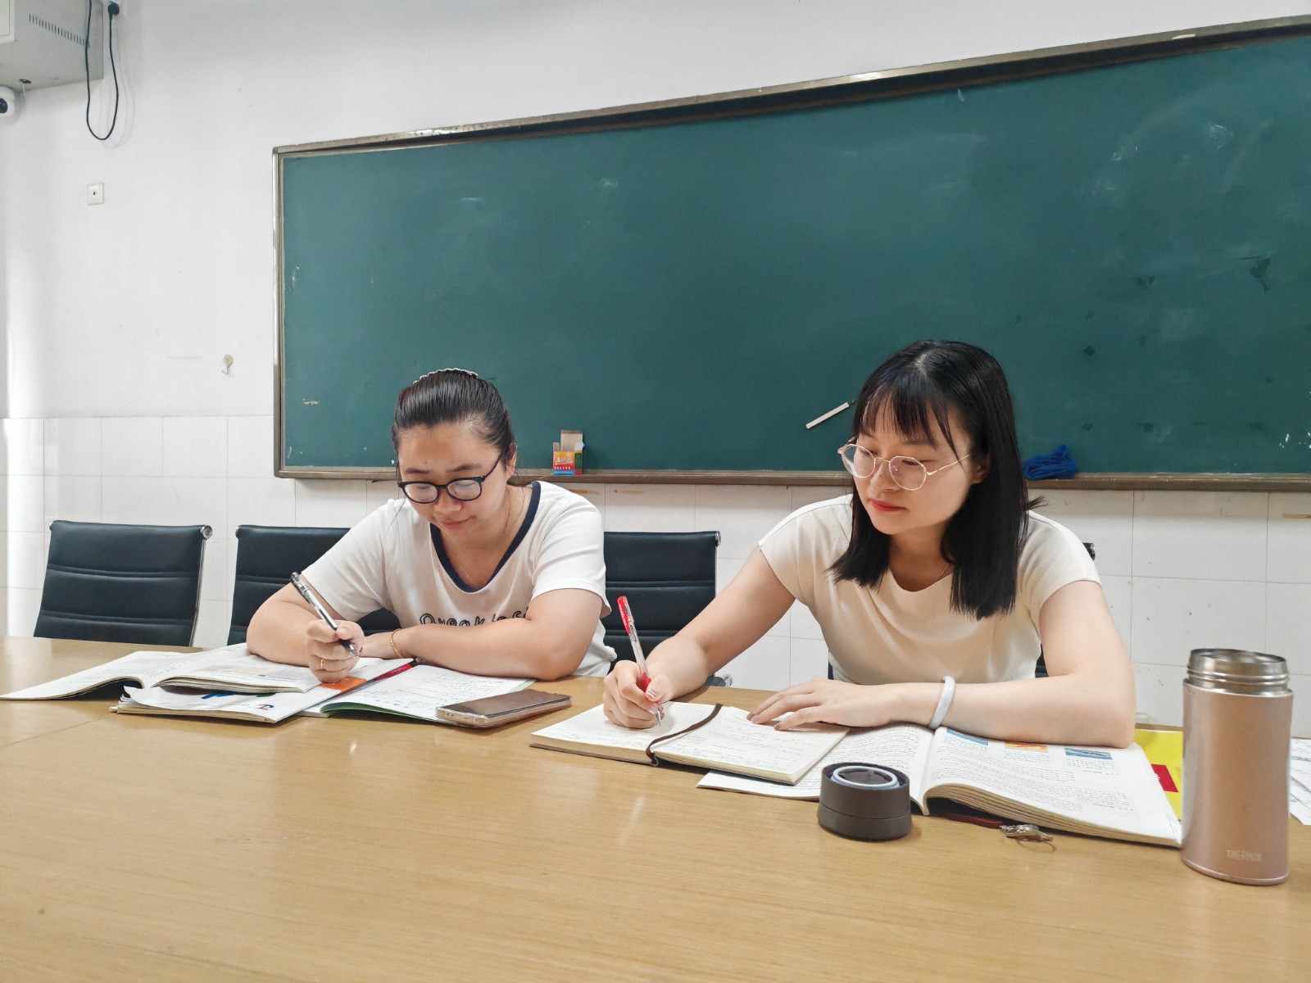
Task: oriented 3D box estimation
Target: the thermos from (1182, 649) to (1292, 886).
[{"bbox_3d":[0.422,0.197,0.688,0.068,0.157,0.068,1,1,19],"label":"thermos"}]

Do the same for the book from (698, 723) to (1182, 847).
[{"bbox_3d":[0.271,0.253,0.933,0.392,0.034,0.296,1,1,19],"label":"book"}]

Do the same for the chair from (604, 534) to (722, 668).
[{"bbox_3d":[-0.135,0.547,1.864,0.570,0.915,0.600,1,1,8],"label":"chair"}]

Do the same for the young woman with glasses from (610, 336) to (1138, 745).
[{"bbox_3d":[0.312,0.419,1.292,0.560,1.196,0.860,1,1,17],"label":"young woman with glasses"}]

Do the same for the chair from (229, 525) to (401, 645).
[{"bbox_3d":[-0.766,0.540,1.807,0.570,0.915,0.600,1,1,11],"label":"chair"}]

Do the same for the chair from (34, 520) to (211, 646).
[{"bbox_3d":[-1.321,0.531,1.941,0.570,0.915,0.600,1,1,18],"label":"chair"}]

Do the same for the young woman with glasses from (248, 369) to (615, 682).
[{"bbox_3d":[-0.278,0.416,1.562,0.520,1.180,0.800,1,1,17],"label":"young woman with glasses"}]

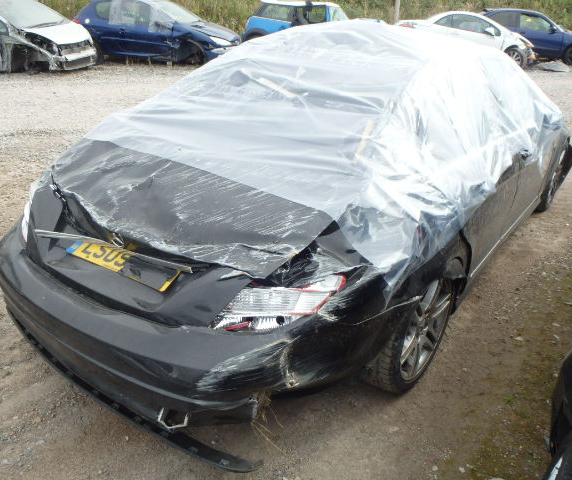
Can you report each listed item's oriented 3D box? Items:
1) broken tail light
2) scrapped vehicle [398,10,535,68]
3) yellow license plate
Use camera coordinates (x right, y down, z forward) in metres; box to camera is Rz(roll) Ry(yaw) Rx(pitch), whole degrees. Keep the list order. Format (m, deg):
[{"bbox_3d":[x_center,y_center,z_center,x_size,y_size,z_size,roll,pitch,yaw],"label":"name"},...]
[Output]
[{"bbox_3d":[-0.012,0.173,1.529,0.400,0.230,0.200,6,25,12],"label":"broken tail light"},{"bbox_3d":[5.300,-5.780,14.950,4.150,1.420,1.760,8,25,15],"label":"scrapped vehicle"},{"bbox_3d":[-0.600,0.059,1.861,0.520,0.111,0.012,17,-16,32],"label":"yellow license plate"}]

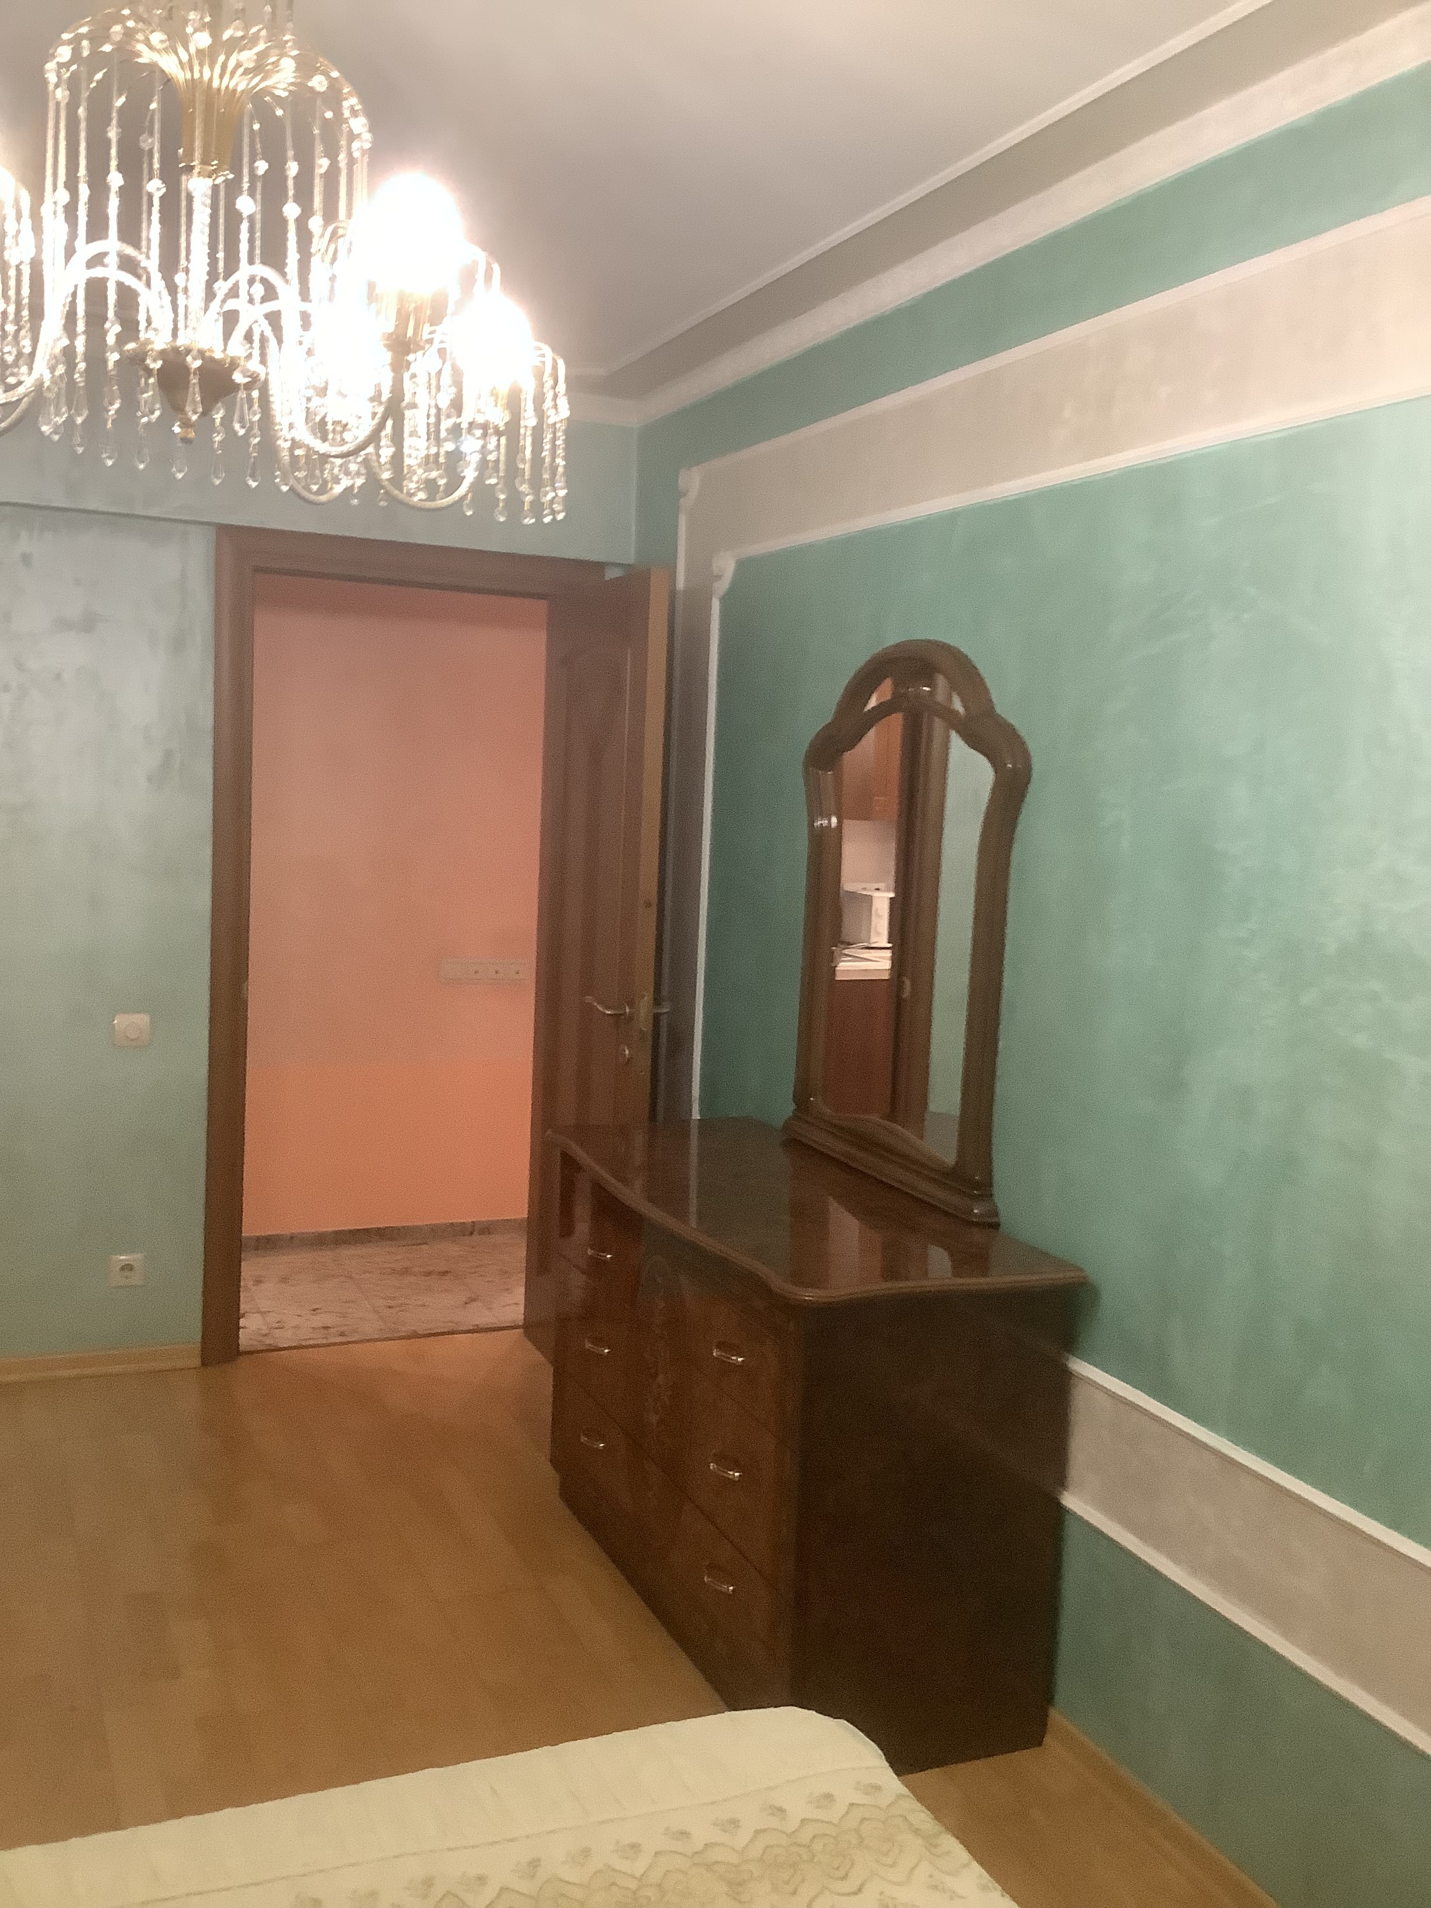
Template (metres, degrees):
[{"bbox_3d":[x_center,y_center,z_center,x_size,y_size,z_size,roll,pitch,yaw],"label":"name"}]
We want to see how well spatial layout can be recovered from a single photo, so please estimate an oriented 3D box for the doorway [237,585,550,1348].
[{"bbox_3d":[-0.847,0.046,4.528,0.790,2.003,0.140,0,6,-24],"label":"doorway"}]

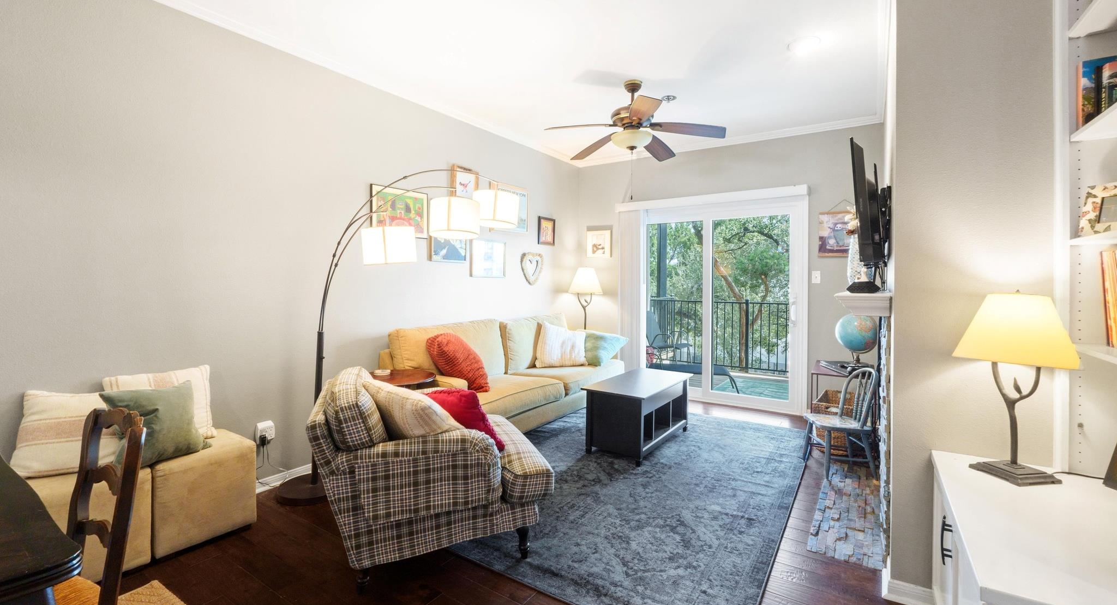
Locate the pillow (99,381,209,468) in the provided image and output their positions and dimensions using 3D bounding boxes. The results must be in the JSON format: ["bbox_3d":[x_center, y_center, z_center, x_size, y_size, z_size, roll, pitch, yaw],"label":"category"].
[{"bbox_3d":[-1.960,0.589,2.277,0.140,0.375,0.390,-17,-7,31],"label":"pillow"}]

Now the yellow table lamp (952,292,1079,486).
[{"bbox_3d":[1.528,0.266,1.555,0.310,0.615,0.310,0,2,-7],"label":"yellow table lamp"}]

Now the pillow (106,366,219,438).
[{"bbox_3d":[-2.026,0.556,2.367,0.130,0.400,0.420,-6,-2,33],"label":"pillow"}]

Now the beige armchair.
[{"bbox_3d":[-0.656,0.740,2.380,1.000,0.870,0.930,-1,2,-20],"label":"beige armchair"}]

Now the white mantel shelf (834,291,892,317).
[{"bbox_3d":[1.720,-0.010,2.640,0.205,0.105,1.500,1,2,33],"label":"white mantel shelf"}]

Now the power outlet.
[{"bbox_3d":[-1.785,0.793,2.839,0.045,0.125,0.100,1,2,33],"label":"power outlet"}]

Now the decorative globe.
[{"bbox_3d":[2.360,0.290,3.680,0.320,0.410,0.320,1,2,33],"label":"decorative globe"}]

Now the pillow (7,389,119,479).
[{"bbox_3d":[-2.143,0.575,2.098,0.390,0.380,0.140,-1,-10,-33],"label":"pillow"}]

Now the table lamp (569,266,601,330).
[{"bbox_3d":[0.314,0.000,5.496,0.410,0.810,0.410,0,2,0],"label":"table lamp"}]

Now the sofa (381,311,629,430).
[{"bbox_3d":[-0.327,0.644,4.222,0.890,0.930,2.420,1,2,33],"label":"sofa"}]

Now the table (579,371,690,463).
[{"bbox_3d":[0.667,0.880,3.773,0.500,0.480,1.050,1,2,35],"label":"table"}]

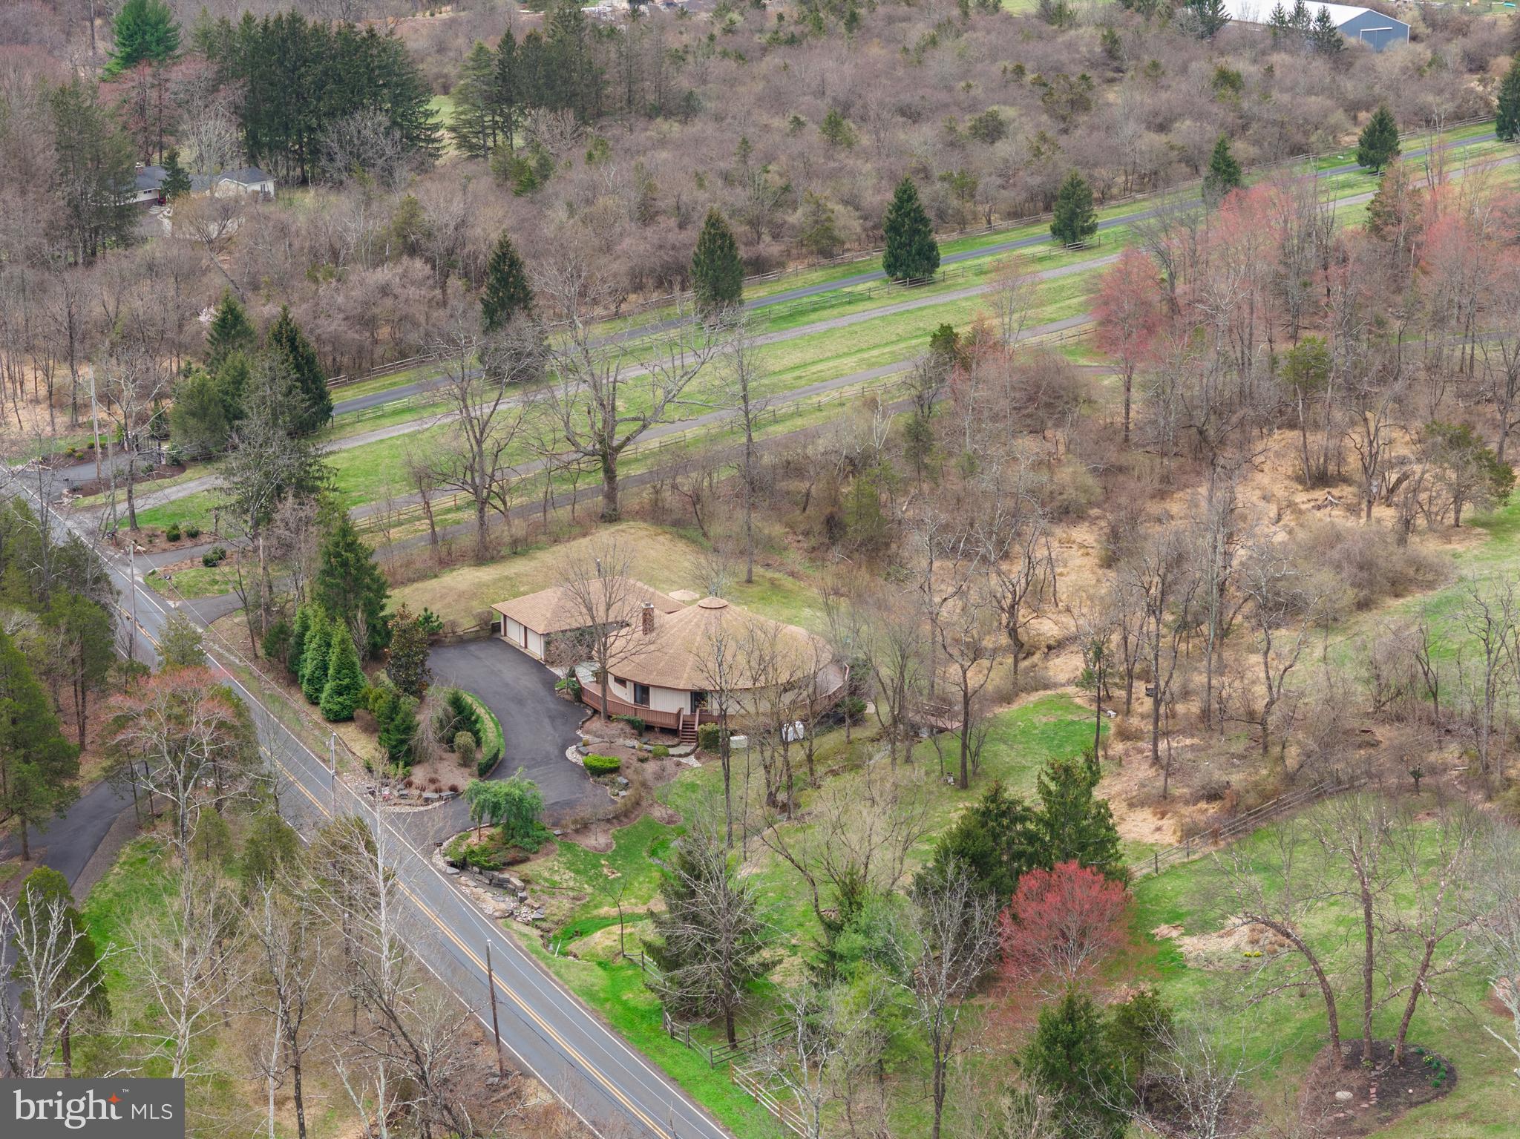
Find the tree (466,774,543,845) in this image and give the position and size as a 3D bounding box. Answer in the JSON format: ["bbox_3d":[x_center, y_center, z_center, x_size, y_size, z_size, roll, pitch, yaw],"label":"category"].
[{"bbox_3d":[-17.530,16.040,209.860,5.400,4.400,5.000,0,17,0],"label":"tree"}]

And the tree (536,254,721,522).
[{"bbox_3d":[-12.370,-17.140,289.760,17.470,25.620,15.720,0,17,0],"label":"tree"}]

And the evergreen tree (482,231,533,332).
[{"bbox_3d":[-27.260,-28.720,335.970,7.000,16.000,7.000,0,17,0],"label":"evergreen tree"}]

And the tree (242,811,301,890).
[{"bbox_3d":[-31.560,18.320,198.550,3.900,6.000,3.900,0,17,0],"label":"tree"}]

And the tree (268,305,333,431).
[{"bbox_3d":[-48.060,-20.820,314.230,7.200,12.600,7.200,0,17,0],"label":"tree"}]

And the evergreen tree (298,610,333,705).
[{"bbox_3d":[-35.820,6.680,248.190,2.880,7.980,2.880,0,17,0],"label":"evergreen tree"}]

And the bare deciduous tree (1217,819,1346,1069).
[{"bbox_3d":[30.240,21.720,178.250,7.510,15.540,6.380,0,17,0],"label":"bare deciduous tree"}]

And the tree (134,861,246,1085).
[{"bbox_3d":[-33.230,24.190,179.720,6.810,14.970,6.810,0,17,0],"label":"tree"}]

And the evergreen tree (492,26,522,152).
[{"bbox_3d":[-39.190,-74.960,481.230,4.900,19.400,4.900,0,17,0],"label":"evergreen tree"}]

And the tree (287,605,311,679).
[{"bbox_3d":[-35.790,5.300,239.350,2.300,6.000,2.300,0,17,0],"label":"tree"}]

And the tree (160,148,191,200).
[{"bbox_3d":[-85.422,-57.739,449.016,4.690,7.770,4.690,-3,17,-10],"label":"tree"}]

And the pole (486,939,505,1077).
[{"bbox_3d":[-15.940,26.380,184.740,0.320,8.880,0.320,-3,17,1],"label":"pole"}]

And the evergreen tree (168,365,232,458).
[{"bbox_3d":[-56.100,-15.898,307.863,6.430,9.000,6.430,-3,17,-10],"label":"evergreen tree"}]

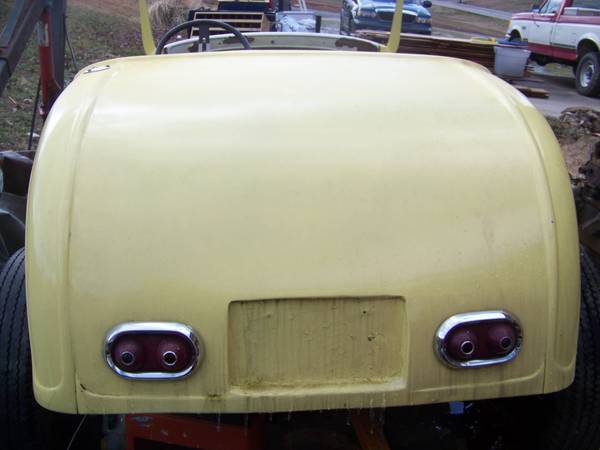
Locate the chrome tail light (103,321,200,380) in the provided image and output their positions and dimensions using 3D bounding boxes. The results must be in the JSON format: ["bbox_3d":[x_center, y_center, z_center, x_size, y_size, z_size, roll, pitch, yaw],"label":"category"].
[{"bbox_3d":[-0.284,0.247,1.205,0.190,0.112,0.050,0,10,0],"label":"chrome tail light"}]

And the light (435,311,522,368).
[{"bbox_3d":[0.363,0.234,1.250,0.190,0.112,0.050,-4,11,-10],"label":"light"}]

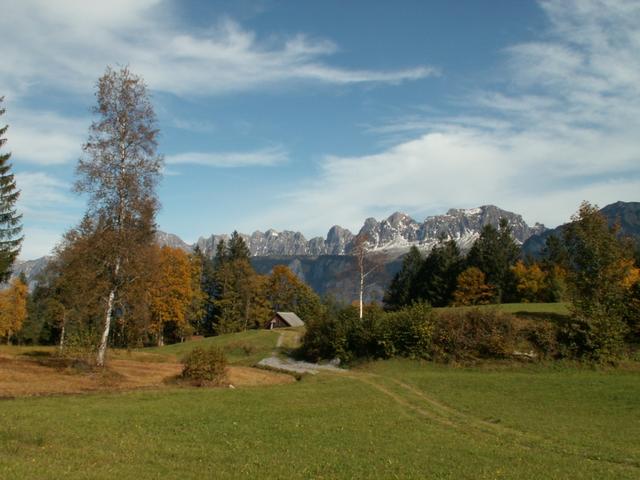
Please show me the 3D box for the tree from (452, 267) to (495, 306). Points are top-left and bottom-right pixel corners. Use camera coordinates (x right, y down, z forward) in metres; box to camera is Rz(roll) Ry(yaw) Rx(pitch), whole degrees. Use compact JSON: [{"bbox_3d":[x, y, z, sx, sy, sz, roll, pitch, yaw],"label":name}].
[{"bbox_3d":[22.535,6.817,95.000,6.170,5.860,6.170,0,-6,0],"label":"tree"}]

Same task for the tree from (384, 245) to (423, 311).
[{"bbox_3d":[13.058,6.001,100.000,6.180,10.040,6.180,0,-6,0],"label":"tree"}]

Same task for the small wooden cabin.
[{"bbox_3d":[-5.758,13.435,108.000,5.200,2.900,5.500,-3,-6,27],"label":"small wooden cabin"}]

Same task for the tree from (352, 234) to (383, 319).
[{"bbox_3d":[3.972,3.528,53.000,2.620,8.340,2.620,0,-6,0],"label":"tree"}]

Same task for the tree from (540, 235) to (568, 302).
[{"bbox_3d":[39.862,4.845,110.000,4.880,11.560,4.880,0,-5,0],"label":"tree"}]

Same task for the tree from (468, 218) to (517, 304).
[{"bbox_3d":[27.191,3.342,102.000,8.200,13.580,8.200,0,-6,0],"label":"tree"}]

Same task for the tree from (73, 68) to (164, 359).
[{"bbox_3d":[-12.767,-1.721,41.000,5.580,19.190,5.580,0,-6,0],"label":"tree"}]

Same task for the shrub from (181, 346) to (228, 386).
[{"bbox_3d":[-6.426,7.038,36.000,2.640,2.230,2.640,0,-5,0],"label":"shrub"}]

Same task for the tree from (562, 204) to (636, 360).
[{"bbox_3d":[22.810,3.358,53.000,5.850,12.860,5.850,0,-5,0],"label":"tree"}]

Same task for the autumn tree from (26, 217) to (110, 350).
[{"bbox_3d":[-20.987,3.570,54.000,7.010,11.160,7.010,0,-6,0],"label":"autumn tree"}]

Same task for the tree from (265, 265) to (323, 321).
[{"bbox_3d":[-4.709,9.686,115.000,9.650,10.660,9.650,0,-5,0],"label":"tree"}]

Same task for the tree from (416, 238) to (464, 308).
[{"bbox_3d":[18.467,5.146,100.000,7.110,10.820,7.110,0,-6,0],"label":"tree"}]

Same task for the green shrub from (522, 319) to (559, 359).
[{"bbox_3d":[17.719,7.915,52.000,2.850,3.210,2.850,0,-5,0],"label":"green shrub"}]

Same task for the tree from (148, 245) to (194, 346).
[{"bbox_3d":[-16.523,6.242,72.000,5.120,11.090,5.120,0,-6,0],"label":"tree"}]

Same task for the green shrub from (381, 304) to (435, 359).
[{"bbox_3d":[7.330,7.412,53.000,4.310,4.590,4.310,0,-5,0],"label":"green shrub"}]

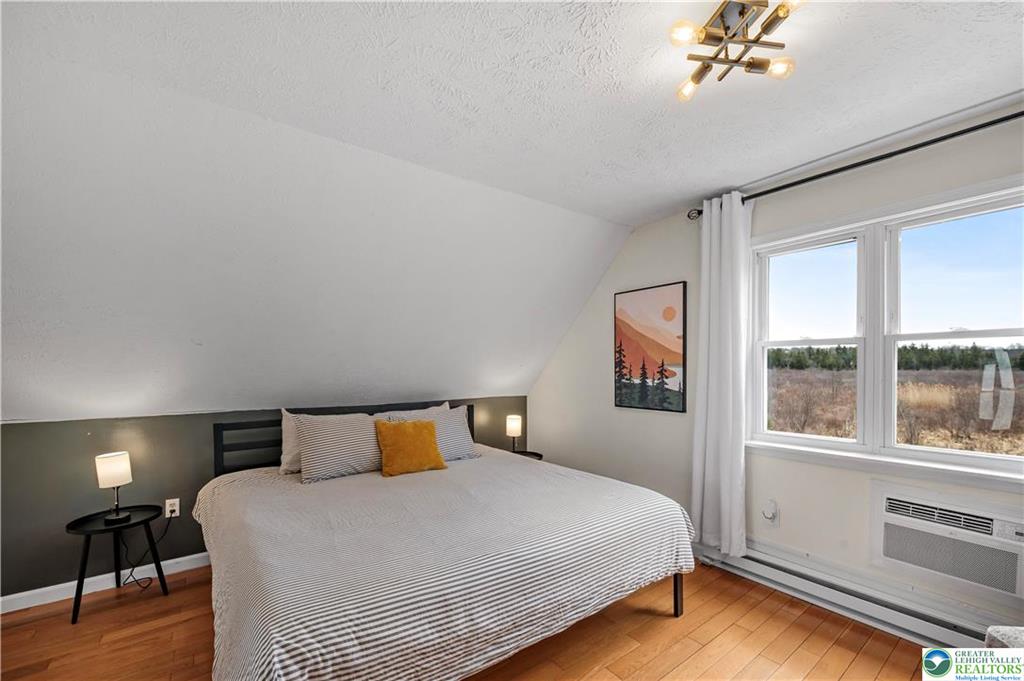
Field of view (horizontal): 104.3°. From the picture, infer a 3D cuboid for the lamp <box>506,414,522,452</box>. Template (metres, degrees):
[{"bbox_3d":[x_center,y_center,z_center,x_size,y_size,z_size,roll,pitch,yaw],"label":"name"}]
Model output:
[{"bbox_3d":[0.022,0.909,3.792,0.135,0.370,0.135,0,-3,0],"label":"lamp"}]

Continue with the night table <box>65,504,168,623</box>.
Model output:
[{"bbox_3d":[-2.115,1.180,2.146,0.400,0.440,0.400,2,-4,-37],"label":"night table"}]

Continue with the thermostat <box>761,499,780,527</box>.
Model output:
[{"bbox_3d":[1.519,1.027,2.345,0.040,0.135,0.080,2,-4,-37],"label":"thermostat"}]

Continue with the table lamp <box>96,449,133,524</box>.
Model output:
[{"bbox_3d":[-2.152,0.795,2.157,0.135,0.360,0.135,2,-4,-37],"label":"table lamp"}]

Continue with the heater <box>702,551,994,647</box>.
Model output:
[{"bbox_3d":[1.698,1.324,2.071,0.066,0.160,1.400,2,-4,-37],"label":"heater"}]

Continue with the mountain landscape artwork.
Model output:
[{"bbox_3d":[1.038,0.059,3.057,0.031,0.930,0.605,2,-4,-37],"label":"mountain landscape artwork"}]

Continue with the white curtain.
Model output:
[{"bbox_3d":[1.344,0.188,2.533,0.120,2.240,0.370,2,-4,-37],"label":"white curtain"}]

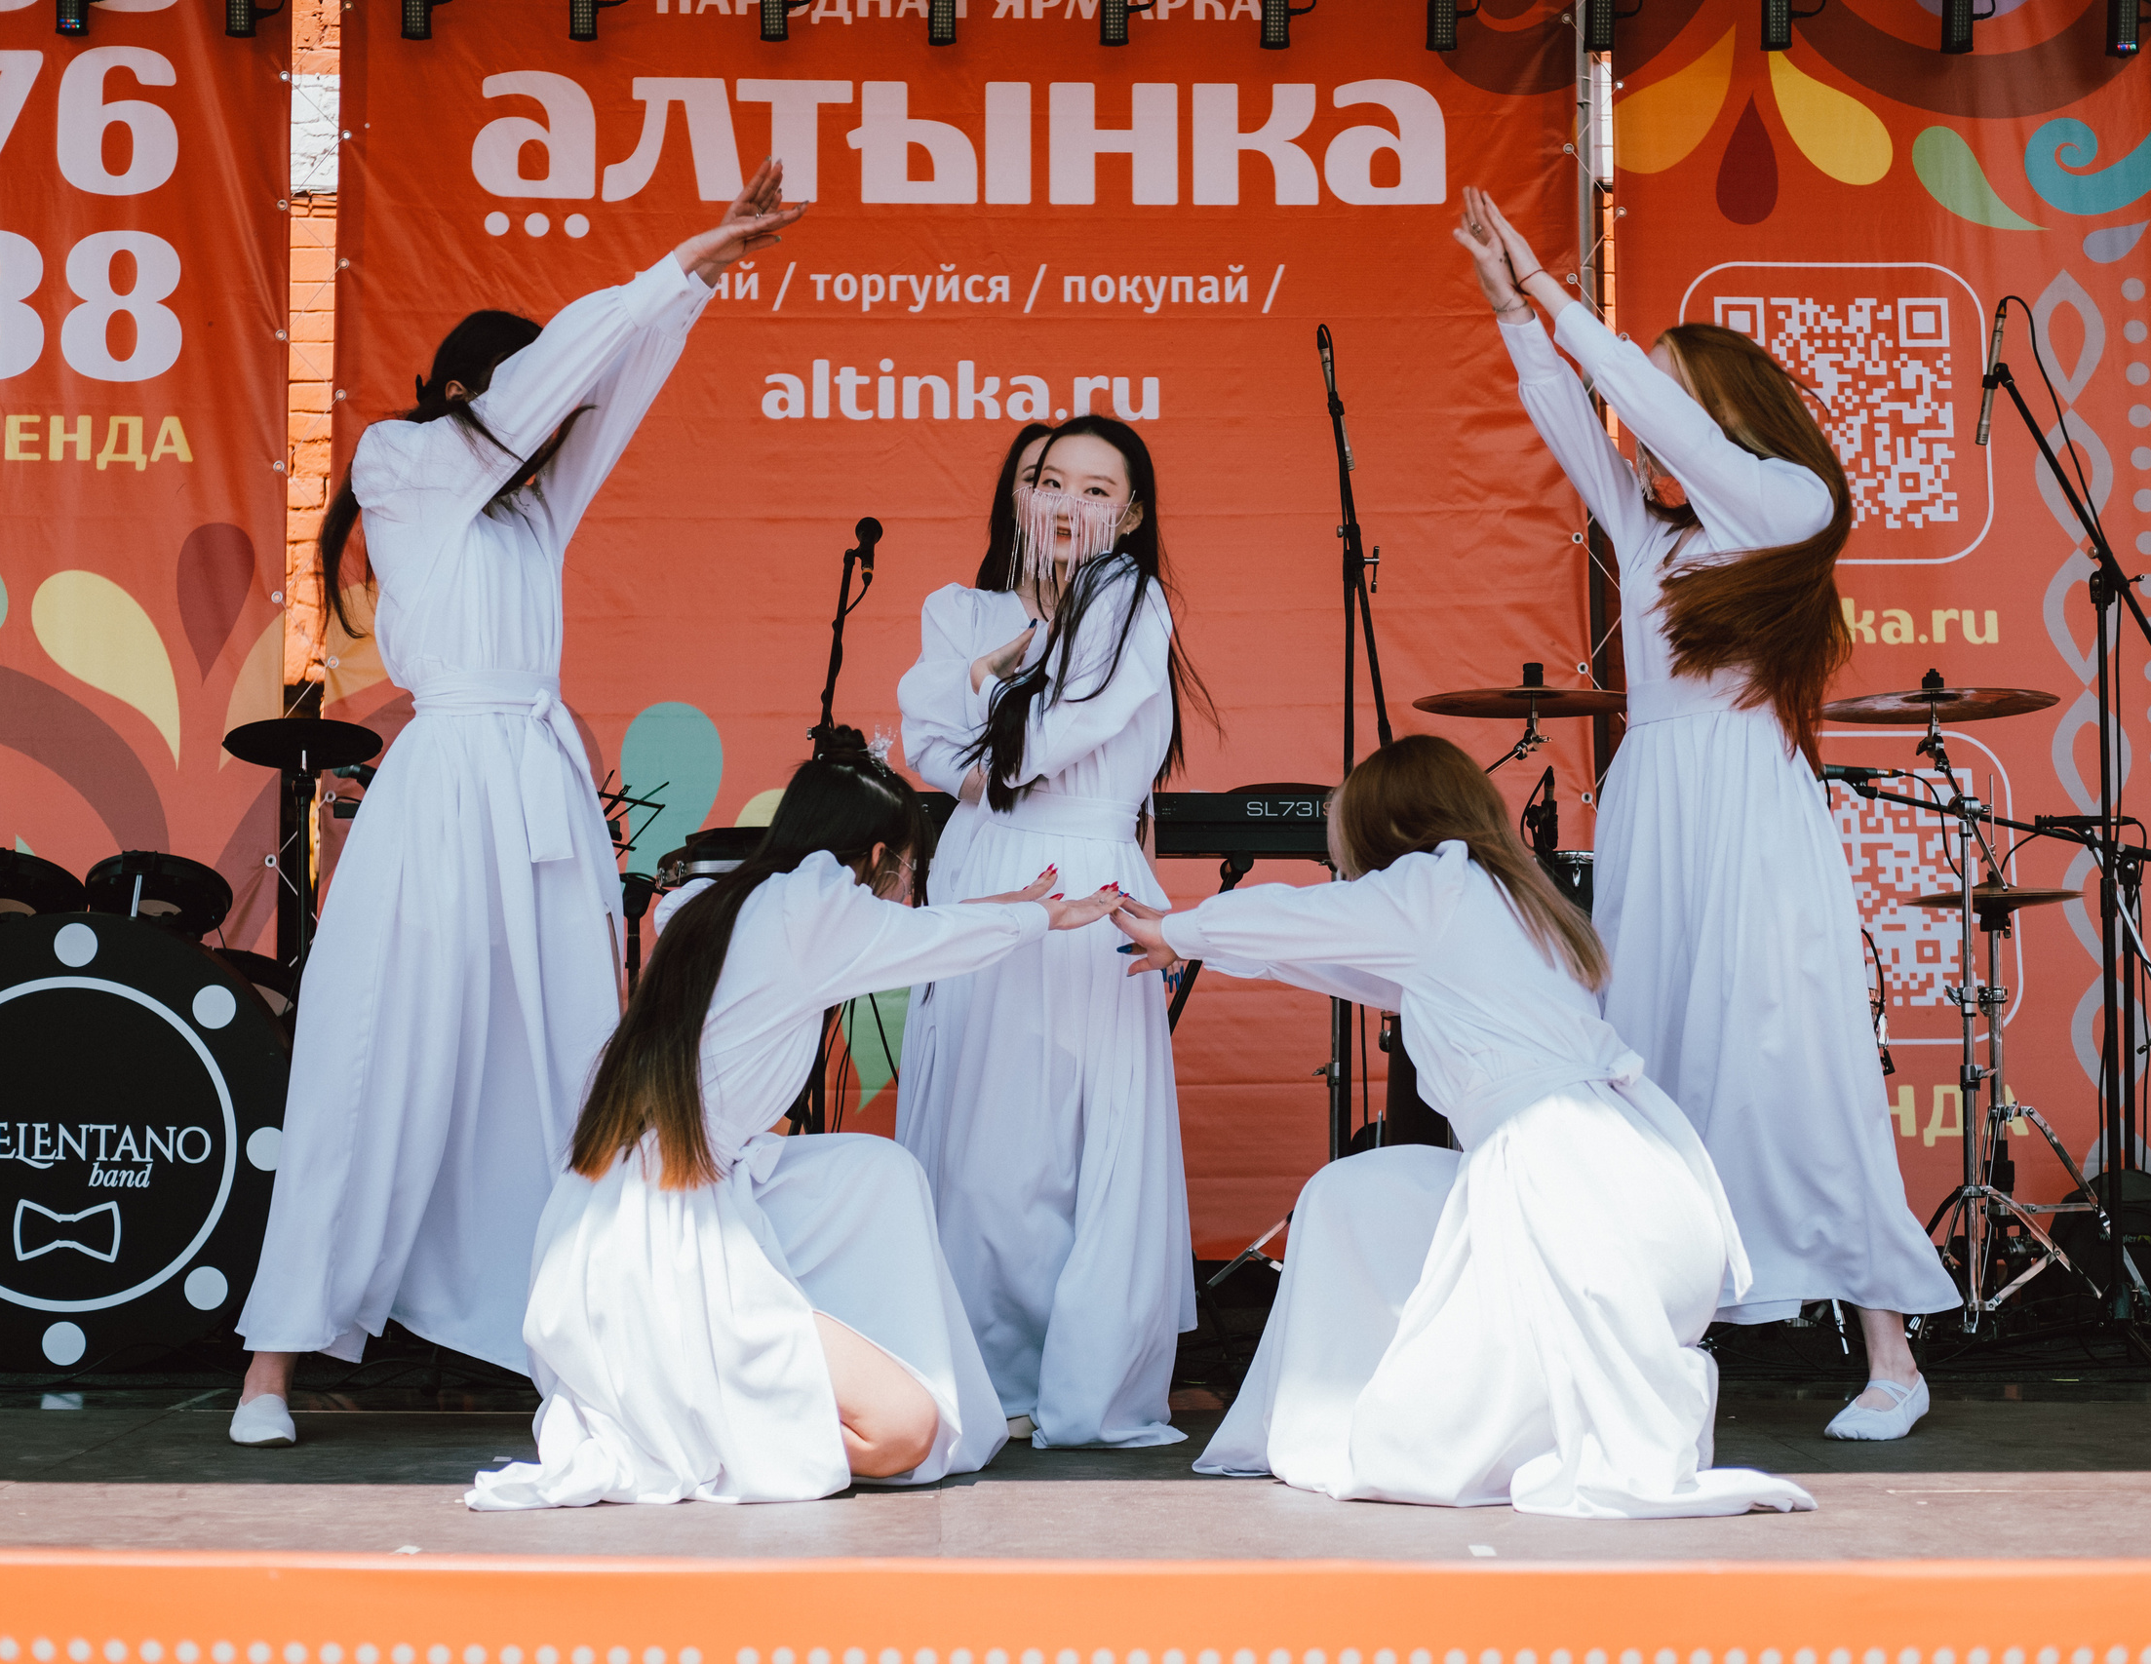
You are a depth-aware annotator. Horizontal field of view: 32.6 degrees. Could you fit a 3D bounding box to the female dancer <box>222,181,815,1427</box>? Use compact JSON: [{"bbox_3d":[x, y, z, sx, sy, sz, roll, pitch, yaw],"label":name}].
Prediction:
[{"bbox_3d":[-0.807,-0.039,5.309,0.720,1.840,0.530,-2,-4,38],"label":"female dancer"}]

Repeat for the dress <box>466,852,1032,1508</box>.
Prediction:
[{"bbox_3d":[-0.400,0.434,4.803,0.780,0.820,0.570,2,-4,-25],"label":"dress"}]

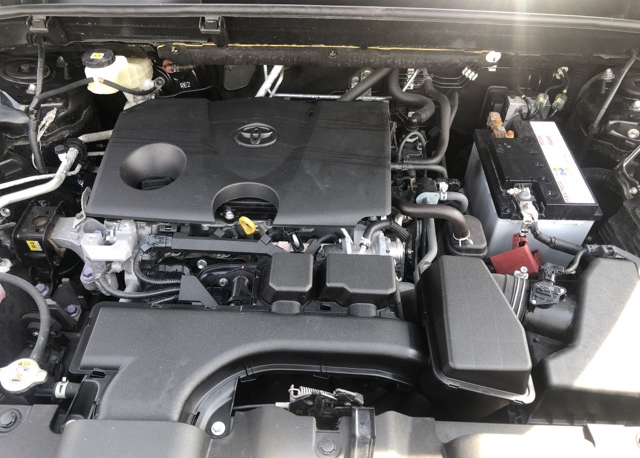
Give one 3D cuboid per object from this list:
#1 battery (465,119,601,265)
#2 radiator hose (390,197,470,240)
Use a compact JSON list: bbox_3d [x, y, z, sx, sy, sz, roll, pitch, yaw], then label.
[{"bbox_3d":[0.405,-0.060,1.028,0.175,0.190,0.242,0,45,1],"label":"battery"},{"bbox_3d":[0.198,-0.019,0.927,0.135,0.055,0.055,0,45,1],"label":"radiator hose"}]

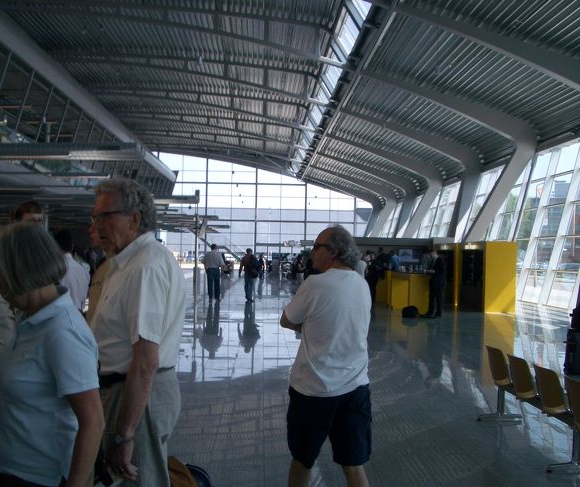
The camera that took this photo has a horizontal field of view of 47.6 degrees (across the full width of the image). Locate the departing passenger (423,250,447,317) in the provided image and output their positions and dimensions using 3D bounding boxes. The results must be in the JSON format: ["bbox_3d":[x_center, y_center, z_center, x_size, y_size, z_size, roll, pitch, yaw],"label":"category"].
[{"bbox_3d":[3.805,1.047,17.164,0.460,1.760,0.500,2,-1,-28],"label":"departing passenger"}]

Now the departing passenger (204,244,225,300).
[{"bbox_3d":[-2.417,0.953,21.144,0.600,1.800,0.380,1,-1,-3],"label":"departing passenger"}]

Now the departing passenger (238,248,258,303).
[{"bbox_3d":[-1.310,1.021,21.315,0.560,1.720,0.460,2,-1,-20],"label":"departing passenger"}]

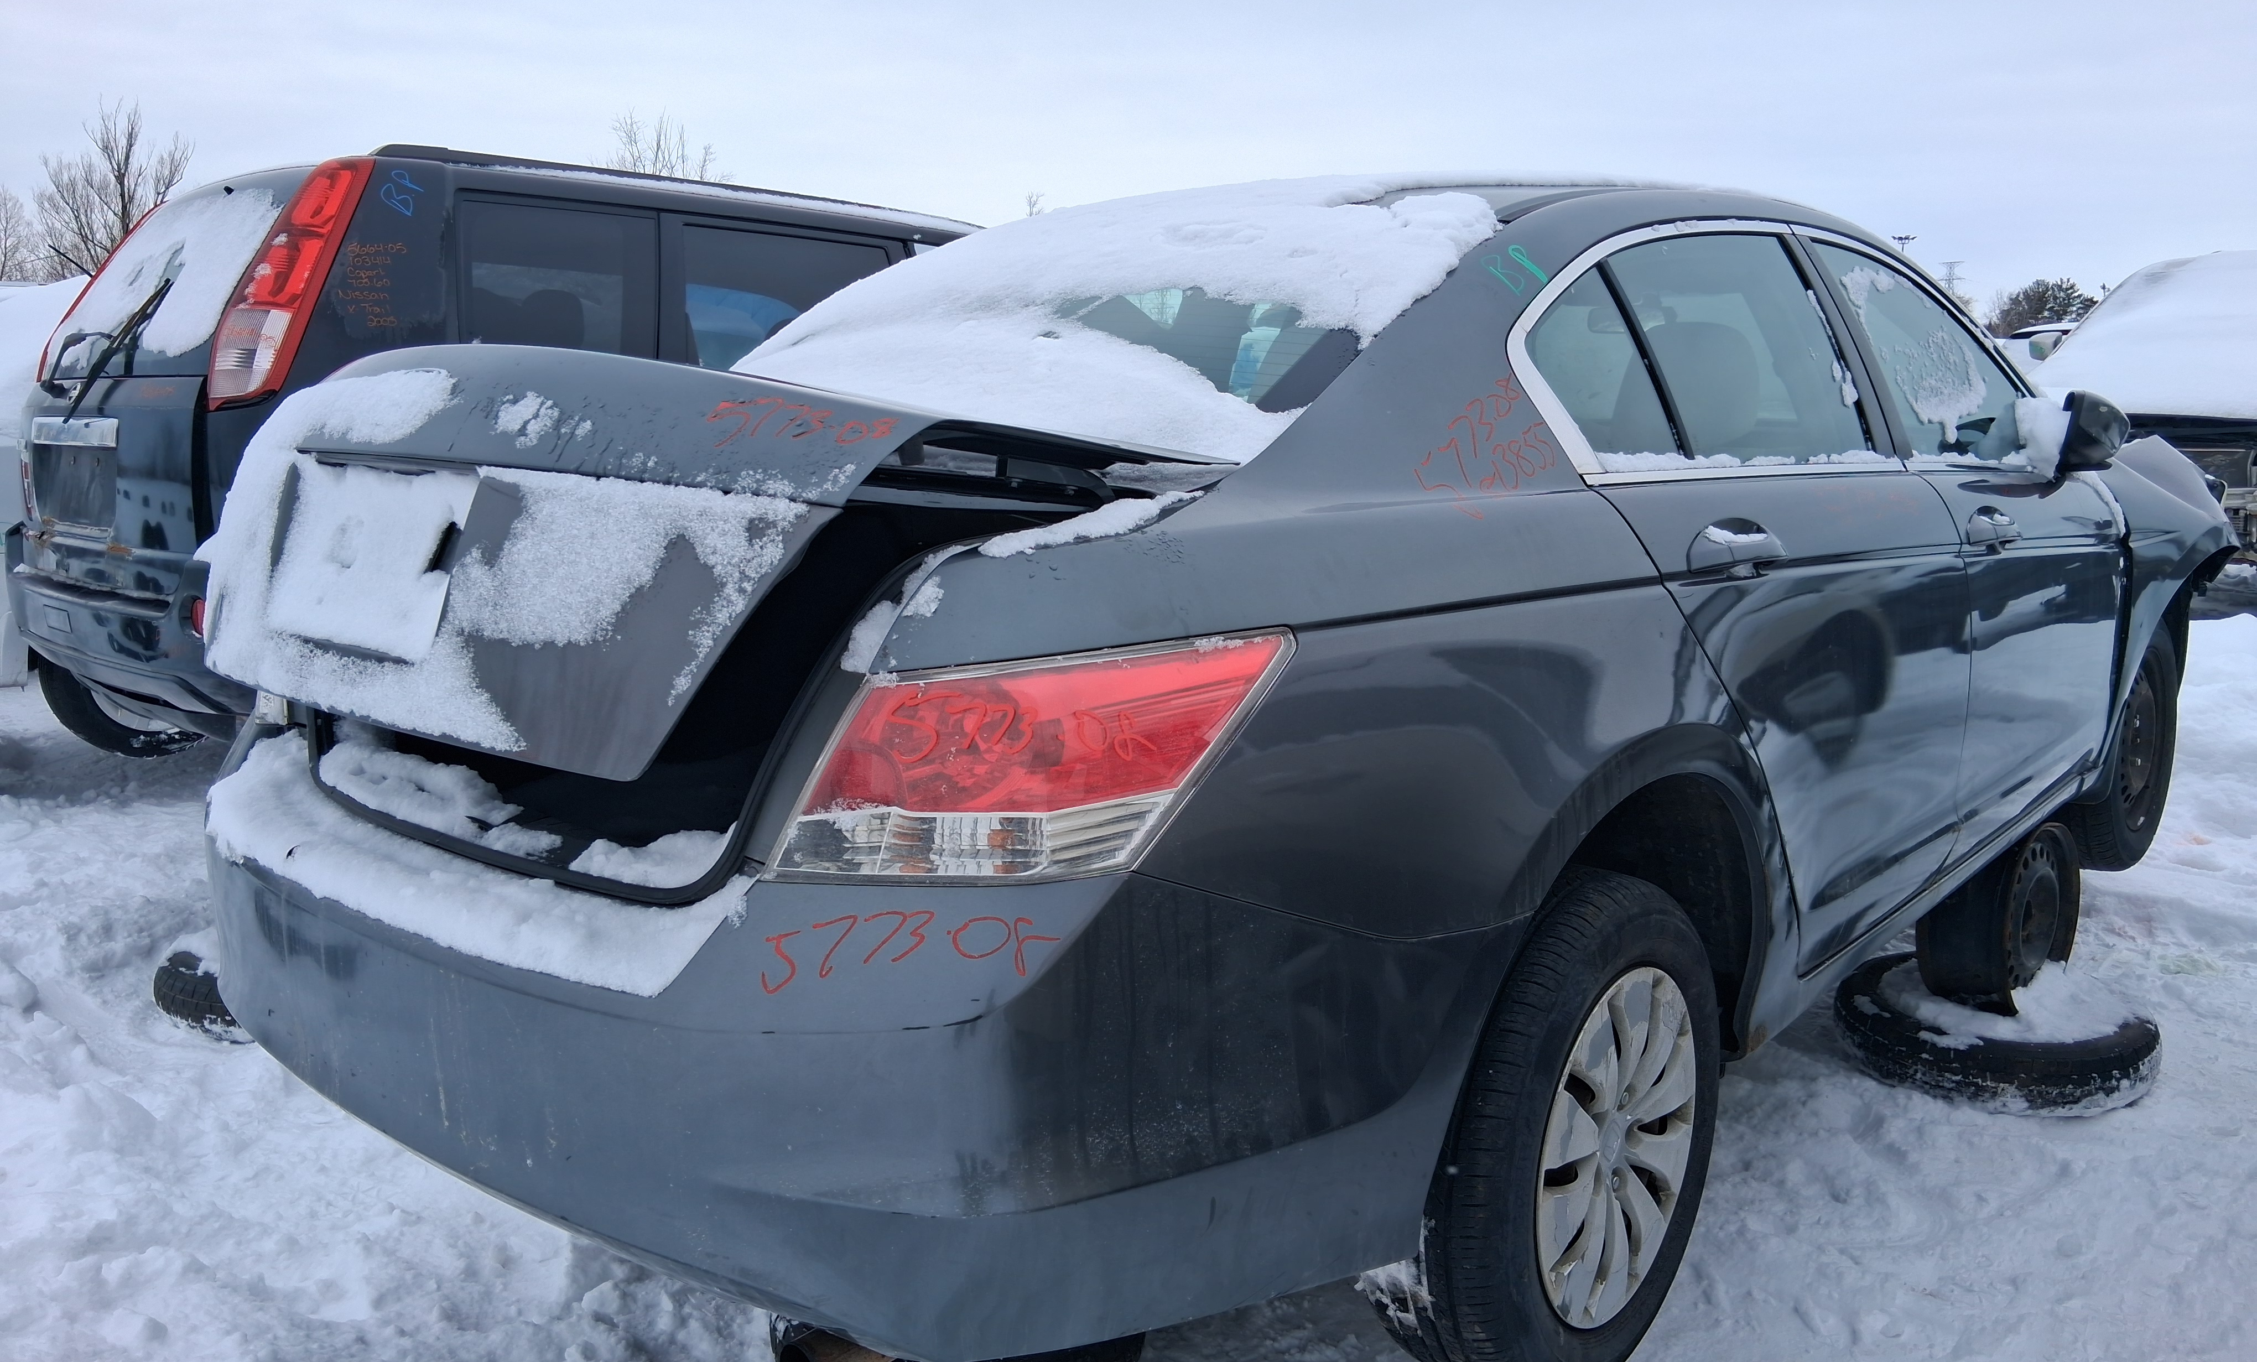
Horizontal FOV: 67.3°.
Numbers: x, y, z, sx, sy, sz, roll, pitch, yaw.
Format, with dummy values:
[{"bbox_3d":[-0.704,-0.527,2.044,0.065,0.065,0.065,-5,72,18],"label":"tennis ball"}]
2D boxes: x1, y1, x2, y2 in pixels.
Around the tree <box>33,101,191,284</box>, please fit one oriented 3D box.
[{"bbox_3d":[-23.905,-9.335,39.495,4.000,8.900,4.000,-7,11,-30],"label":"tree"}]

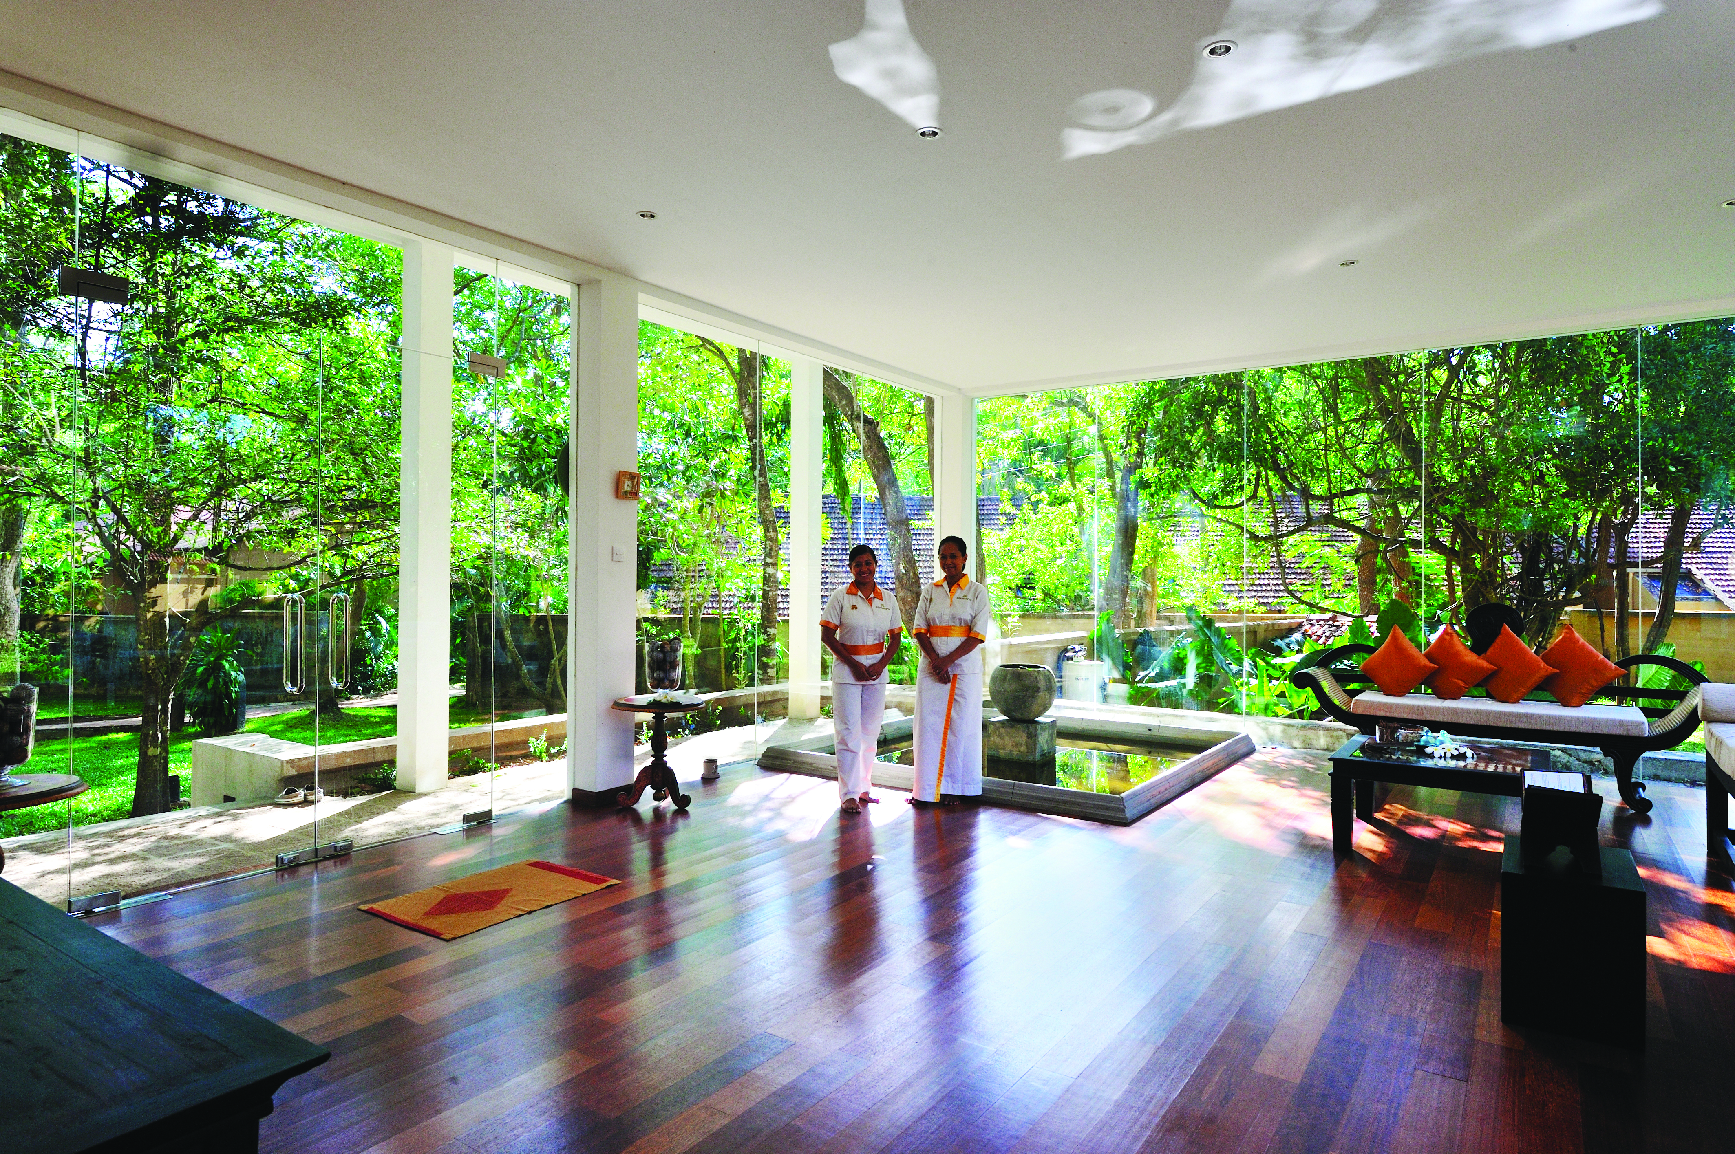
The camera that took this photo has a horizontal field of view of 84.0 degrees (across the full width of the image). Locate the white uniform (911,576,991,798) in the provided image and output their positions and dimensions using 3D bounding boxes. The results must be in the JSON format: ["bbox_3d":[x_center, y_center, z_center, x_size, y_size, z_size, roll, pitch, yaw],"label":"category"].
[{"bbox_3d":[0.508,0.659,5.825,0.456,1.358,0.300,0,0,5],"label":"white uniform"}]

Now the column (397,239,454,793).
[{"bbox_3d":[-2.882,-0.373,6.279,0.233,3.502,0.222,0,0,35],"label":"column"}]

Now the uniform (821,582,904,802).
[{"bbox_3d":[-0.032,0.681,5.723,0.471,1.306,0.280,0,0,-11],"label":"uniform"}]

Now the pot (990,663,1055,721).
[{"bbox_3d":[1.169,0.879,7.283,0.502,0.409,0.502,0,0,0],"label":"pot"}]

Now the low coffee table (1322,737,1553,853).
[{"bbox_3d":[2.945,1.154,4.933,0.908,0.464,0.938,0,0,35],"label":"low coffee table"}]

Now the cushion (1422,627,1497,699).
[{"bbox_3d":[4.074,0.590,6.676,0.501,0.496,0.160,0,-12,42],"label":"cushion"}]

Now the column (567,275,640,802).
[{"bbox_3d":[-1.612,-0.202,5.866,0.278,3.113,0.292,0,0,35],"label":"column"}]

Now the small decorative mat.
[{"bbox_3d":[-1.580,1.345,4.082,0.615,0.012,0.832,0,0,35],"label":"small decorative mat"}]

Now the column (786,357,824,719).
[{"bbox_3d":[-0.596,-0.380,9.286,0.207,3.481,0.207,0,0,35],"label":"column"}]

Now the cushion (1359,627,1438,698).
[{"bbox_3d":[3.796,0.598,6.872,0.501,0.496,0.160,0,-12,42],"label":"cushion"}]

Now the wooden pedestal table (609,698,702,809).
[{"bbox_3d":[-1.238,1.048,5.690,0.556,0.617,0.556,0,0,0],"label":"wooden pedestal table"}]

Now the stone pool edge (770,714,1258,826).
[{"bbox_3d":[1.136,1.297,7.267,2.764,0.156,2.805,0,0,35],"label":"stone pool edge"}]

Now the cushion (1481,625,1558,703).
[{"bbox_3d":[4.352,0.585,6.480,0.501,0.496,0.160,0,-12,42],"label":"cushion"}]

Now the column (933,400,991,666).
[{"bbox_3d":[0.858,-0.182,9.389,0.303,3.127,0.283,0,0,35],"label":"column"}]

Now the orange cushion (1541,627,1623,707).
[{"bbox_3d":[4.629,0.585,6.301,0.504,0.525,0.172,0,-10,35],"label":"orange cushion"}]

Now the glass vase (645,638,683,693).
[{"bbox_3d":[-1.217,0.548,5.771,0.230,0.368,0.230,0,0,0],"label":"glass vase"}]

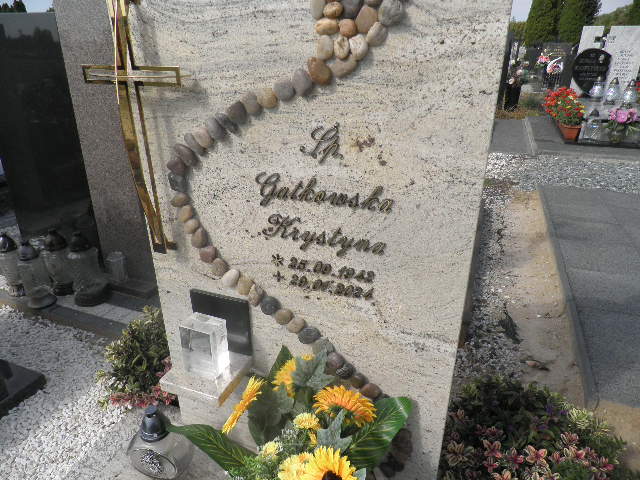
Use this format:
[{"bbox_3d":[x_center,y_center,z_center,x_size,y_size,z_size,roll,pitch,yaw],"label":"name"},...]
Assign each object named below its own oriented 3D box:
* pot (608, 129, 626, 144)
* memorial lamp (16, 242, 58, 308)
[{"bbox_3d":[3.096,-1.082,4.606,0.165,0.130,0.165,10,26,21],"label":"pot"},{"bbox_3d":[-1.174,0.135,1.837,0.118,0.275,0.118,10,26,21],"label":"memorial lamp"}]

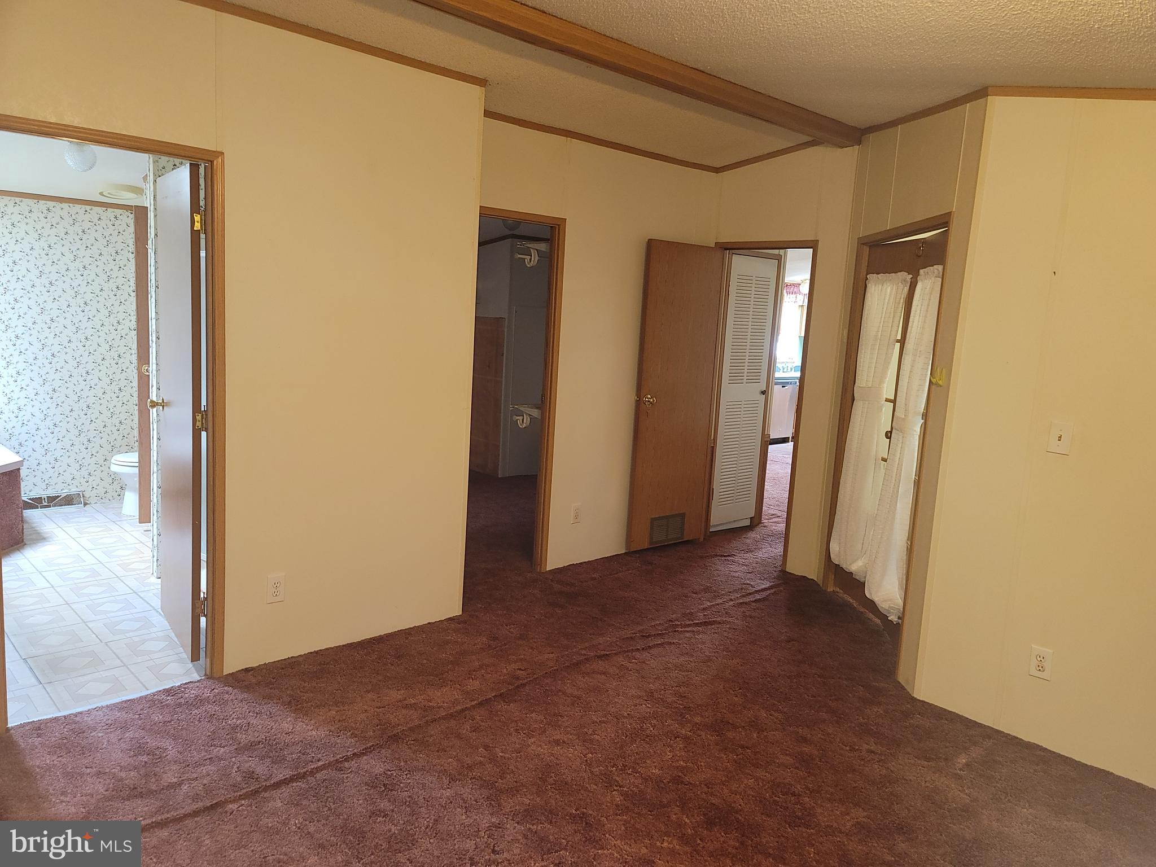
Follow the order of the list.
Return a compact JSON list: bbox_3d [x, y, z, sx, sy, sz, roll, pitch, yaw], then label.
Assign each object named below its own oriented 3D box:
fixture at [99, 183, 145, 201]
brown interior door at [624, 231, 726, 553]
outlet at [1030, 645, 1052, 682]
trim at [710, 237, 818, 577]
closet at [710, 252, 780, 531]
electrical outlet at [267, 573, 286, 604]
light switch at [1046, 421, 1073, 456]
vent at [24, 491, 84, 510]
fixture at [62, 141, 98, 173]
[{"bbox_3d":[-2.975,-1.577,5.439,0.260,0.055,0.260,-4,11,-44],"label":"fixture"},{"bbox_3d":[0.634,-0.237,5.539,0.641,2.009,0.037,-2,9,-34],"label":"brown interior door"},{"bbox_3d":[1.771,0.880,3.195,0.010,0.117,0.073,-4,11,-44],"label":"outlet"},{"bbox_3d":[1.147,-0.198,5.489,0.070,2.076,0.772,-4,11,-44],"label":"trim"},{"bbox_3d":[1.233,-0.299,6.258,0.562,2.000,0.035,-4,11,-44],"label":"closet"},{"bbox_3d":[-1.269,0.656,3.512,0.073,0.117,0.010,-4,11,-44],"label":"electrical outlet"},{"bbox_3d":[1.792,0.019,3.106,0.014,0.116,0.075,-4,11,-44],"label":"light switch"},{"bbox_3d":[-3.684,0.480,5.763,0.460,0.112,0.068,-4,11,-44],"label":"vent"},{"bbox_3d":[-2.638,-1.479,4.429,0.157,0.180,0.157,-4,11,-44],"label":"fixture"}]

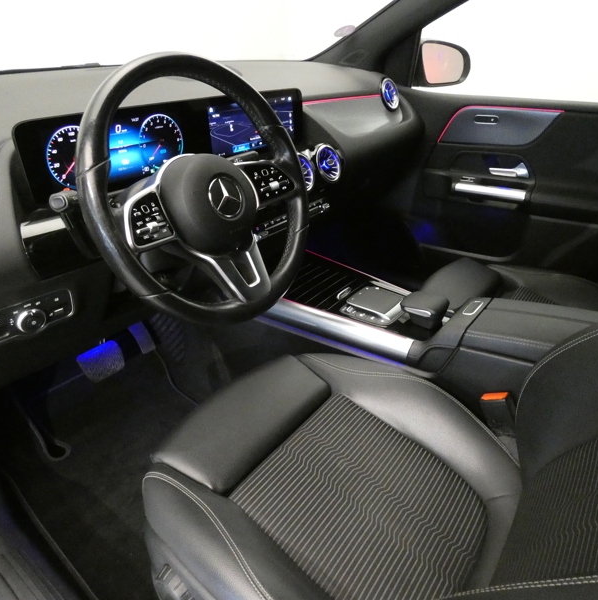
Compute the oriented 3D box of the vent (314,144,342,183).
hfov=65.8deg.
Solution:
[{"bbox_3d":[0.063,-0.318,1.080,0.038,0.094,0.094,-6,19,43],"label":"vent"}]

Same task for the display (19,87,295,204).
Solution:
[{"bbox_3d":[-0.188,-0.307,0.847,0.035,0.120,0.612,16,33,35],"label":"display"}]

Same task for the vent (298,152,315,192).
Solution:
[{"bbox_3d":[-0.005,-0.275,1.002,0.038,0.094,0.094,-6,19,43],"label":"vent"}]

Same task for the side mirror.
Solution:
[{"bbox_3d":[0.485,-0.801,1.568,0.205,0.150,0.100,-18,34,-30],"label":"side mirror"}]

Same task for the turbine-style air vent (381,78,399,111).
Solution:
[{"bbox_3d":[0.273,-0.628,1.422,0.038,0.098,0.098,-1,22,42],"label":"turbine-style air vent"}]

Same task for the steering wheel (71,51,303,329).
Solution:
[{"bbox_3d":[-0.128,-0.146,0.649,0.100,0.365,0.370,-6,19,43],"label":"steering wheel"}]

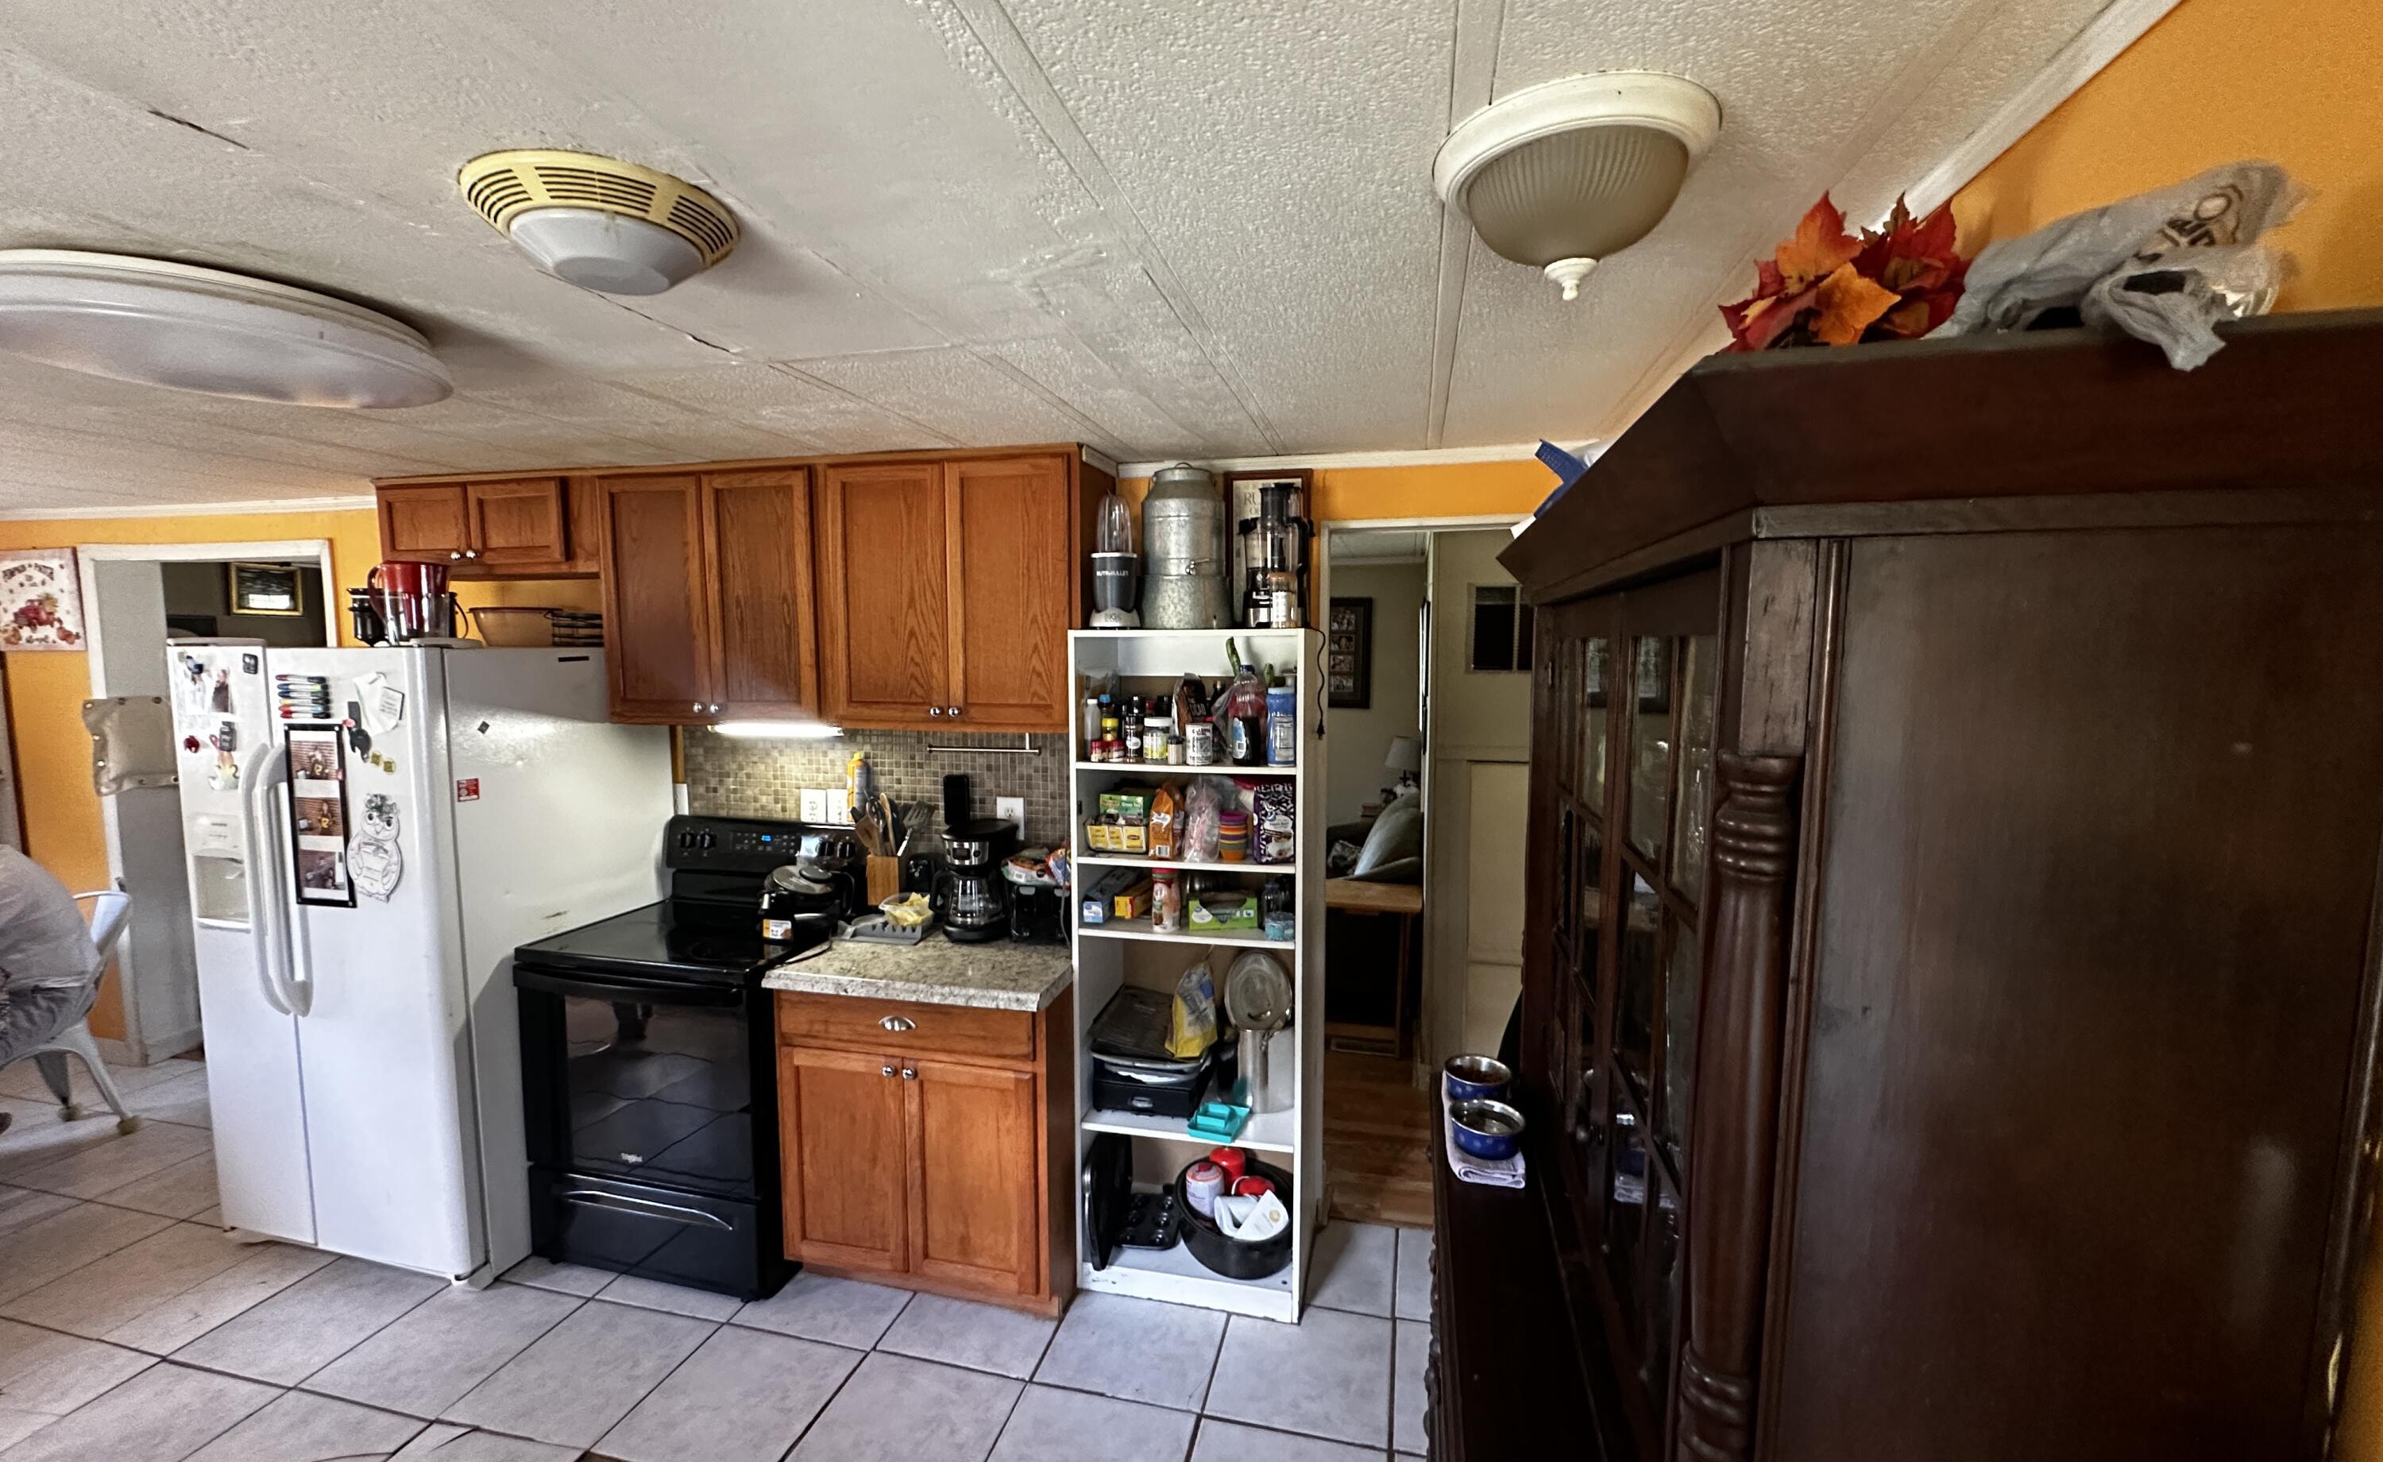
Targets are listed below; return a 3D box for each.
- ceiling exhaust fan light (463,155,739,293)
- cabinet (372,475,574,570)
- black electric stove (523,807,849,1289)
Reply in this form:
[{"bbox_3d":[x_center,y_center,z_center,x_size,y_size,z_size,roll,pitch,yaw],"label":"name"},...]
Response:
[{"bbox_3d":[-0.755,-0.634,1.255,0.308,0.084,0.308,1,5,13],"label":"ceiling exhaust fan light"},{"bbox_3d":[-2.192,-0.664,3.190,0.820,0.315,0.330,1,5,13],"label":"cabinet"},{"bbox_3d":[-1.481,0.933,2.948,0.757,1.200,0.695,1,5,13],"label":"black electric stove"}]

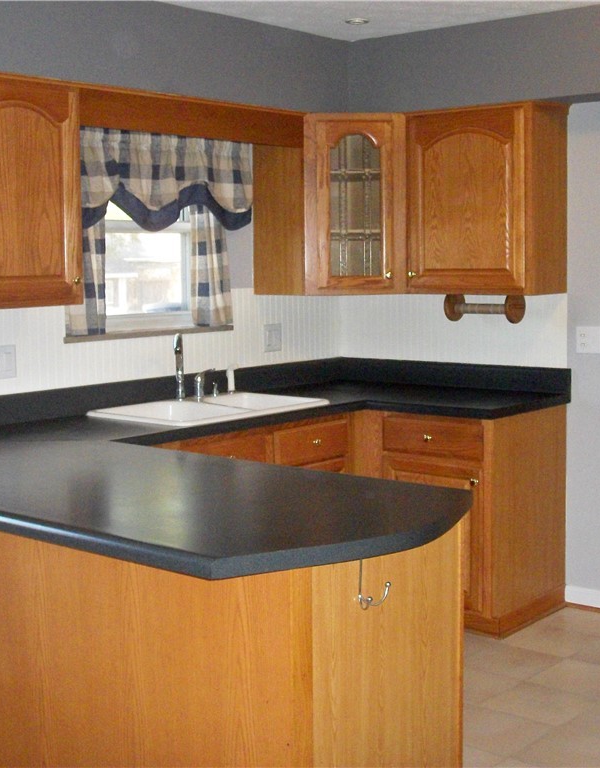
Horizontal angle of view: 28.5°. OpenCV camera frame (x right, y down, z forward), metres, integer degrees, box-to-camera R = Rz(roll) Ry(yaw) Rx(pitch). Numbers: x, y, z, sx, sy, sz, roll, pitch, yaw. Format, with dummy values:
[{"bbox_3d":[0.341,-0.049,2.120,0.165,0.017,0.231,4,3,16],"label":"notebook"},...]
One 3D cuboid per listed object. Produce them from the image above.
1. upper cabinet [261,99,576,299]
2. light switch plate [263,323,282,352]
[{"bbox_3d":[0.456,-0.769,5.092,1.221,0.762,0.615,4,8,41],"label":"upper cabinet"},{"bbox_3d":[-0.122,-0.210,5.396,0.010,0.121,0.116,4,8,41],"label":"light switch plate"}]

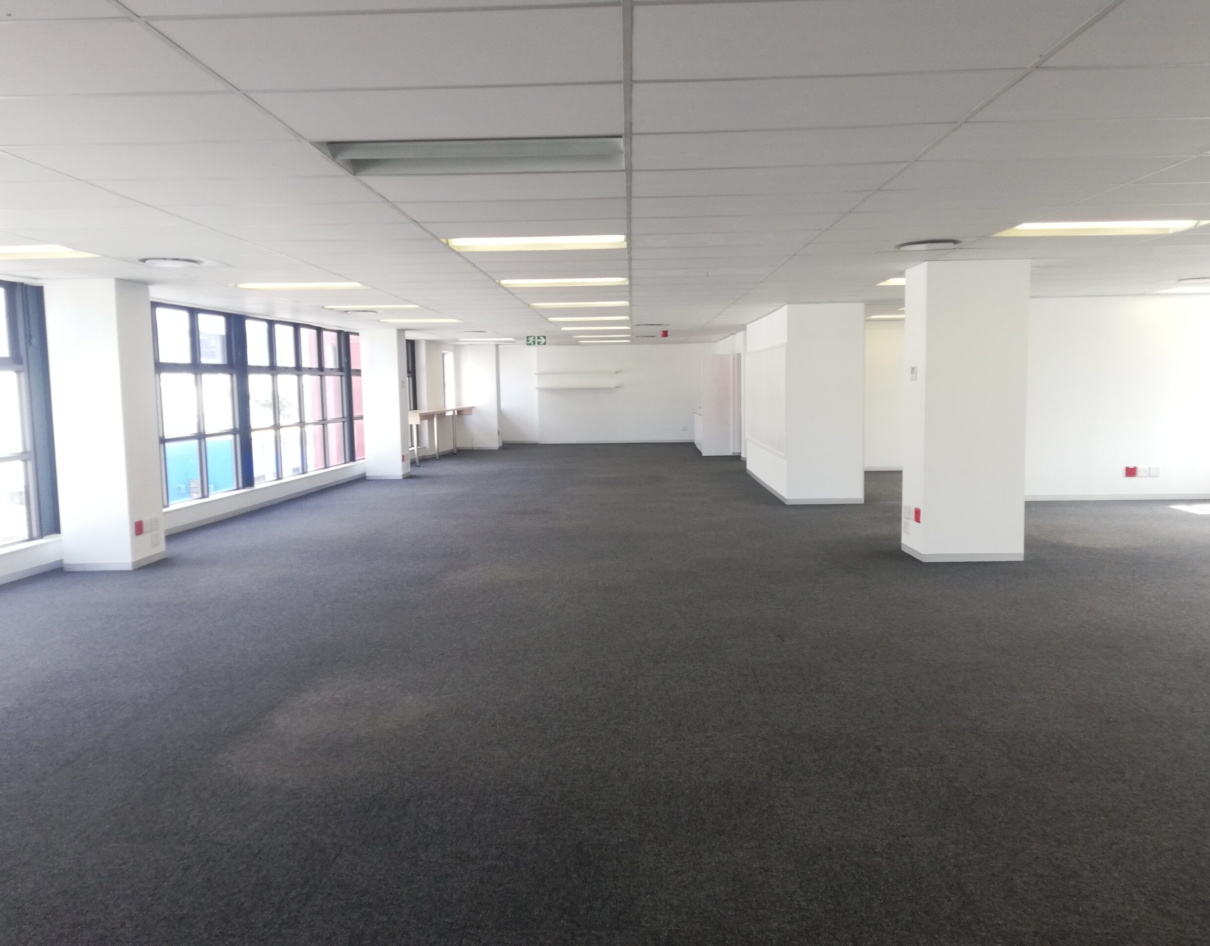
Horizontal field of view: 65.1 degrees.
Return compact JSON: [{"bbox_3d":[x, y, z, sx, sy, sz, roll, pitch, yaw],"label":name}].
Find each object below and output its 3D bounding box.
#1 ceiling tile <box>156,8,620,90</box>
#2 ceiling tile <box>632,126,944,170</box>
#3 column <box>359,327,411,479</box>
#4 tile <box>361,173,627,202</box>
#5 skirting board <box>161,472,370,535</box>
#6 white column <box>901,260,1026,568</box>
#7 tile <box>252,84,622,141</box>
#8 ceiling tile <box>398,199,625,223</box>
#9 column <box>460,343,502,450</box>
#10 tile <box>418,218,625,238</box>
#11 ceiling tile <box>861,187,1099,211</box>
[{"bbox_3d":[-0.538,-1.157,2.605,1.175,0.020,0.575,-1,5,2],"label":"ceiling tile"},{"bbox_3d":[0.700,-1.296,3.761,1.195,0.025,0.595,-1,5,2],"label":"ceiling tile"},{"bbox_3d":[-3.576,-1.117,15.499,0.580,2.407,0.580,-1,5,2],"label":"column"},{"bbox_3d":[-0.484,-1.327,4.396,1.175,0.020,0.575,-1,5,2],"label":"tile"},{"bbox_3d":[-4.337,0.323,12.826,0.020,0.075,6.650,-1,5,4],"label":"skirting board"},{"bbox_3d":[2.982,-0.505,7.887,0.815,2.410,0.595,-1,5,2],"label":"white column"},{"bbox_3d":[-0.520,-1.213,3.202,1.175,0.020,0.575,-1,5,2],"label":"tile"},{"bbox_3d":[-0.462,-1.392,4.994,1.195,0.025,0.595,-1,5,2],"label":"ceiling tile"},{"bbox_3d":[-2.925,-1.753,22.082,0.900,2.407,0.570,-1,5,2],"label":"column"},{"bbox_3d":[-0.447,-1.441,5.590,1.175,0.020,0.575,-1,5,2],"label":"tile"},{"bbox_3d":[1.936,-1.426,4.916,1.195,0.025,0.595,-1,5,2],"label":"ceiling tile"}]

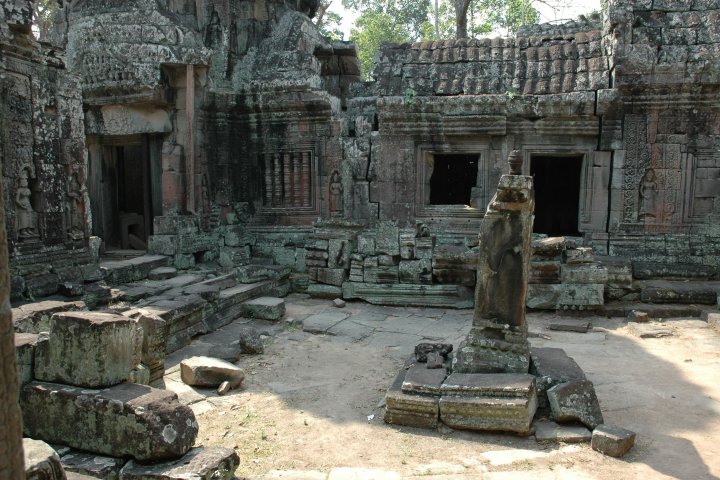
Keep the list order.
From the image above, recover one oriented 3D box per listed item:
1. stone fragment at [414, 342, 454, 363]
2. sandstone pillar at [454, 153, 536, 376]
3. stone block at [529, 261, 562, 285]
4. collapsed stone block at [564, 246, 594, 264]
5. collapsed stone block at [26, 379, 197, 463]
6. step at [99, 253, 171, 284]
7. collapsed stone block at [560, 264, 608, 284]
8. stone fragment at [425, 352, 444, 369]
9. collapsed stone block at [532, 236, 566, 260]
[{"bbox_3d":[0.663,1.010,4.861,0.321,0.136,0.185,1,5,14],"label":"stone fragment"},{"bbox_3d":[1.400,0.211,5.724,0.720,2.280,0.580,1,7,8],"label":"sandstone pillar"},{"bbox_3d":[2.974,0.520,8.731,0.506,0.340,0.408,1,5,12],"label":"stone block"},{"bbox_3d":[3.532,0.247,8.750,0.467,0.253,0.389,1,5,12],"label":"collapsed stone block"},{"bbox_3d":[-2.050,1.455,4.481,1.360,0.380,0.460,2,7,14],"label":"collapsed stone block"},{"bbox_3d":[-4.220,0.552,10.215,0.500,0.310,1.350,4,8,29],"label":"step"},{"bbox_3d":[3.605,0.551,8.701,0.671,0.282,0.408,1,5,12],"label":"collapsed stone block"},{"bbox_3d":[0.647,1.044,4.686,0.156,0.117,0.126,1,5,14],"label":"stone fragment"},{"bbox_3d":[3.380,0.143,9.885,0.700,0.240,0.500,1,7,12],"label":"collapsed stone block"}]

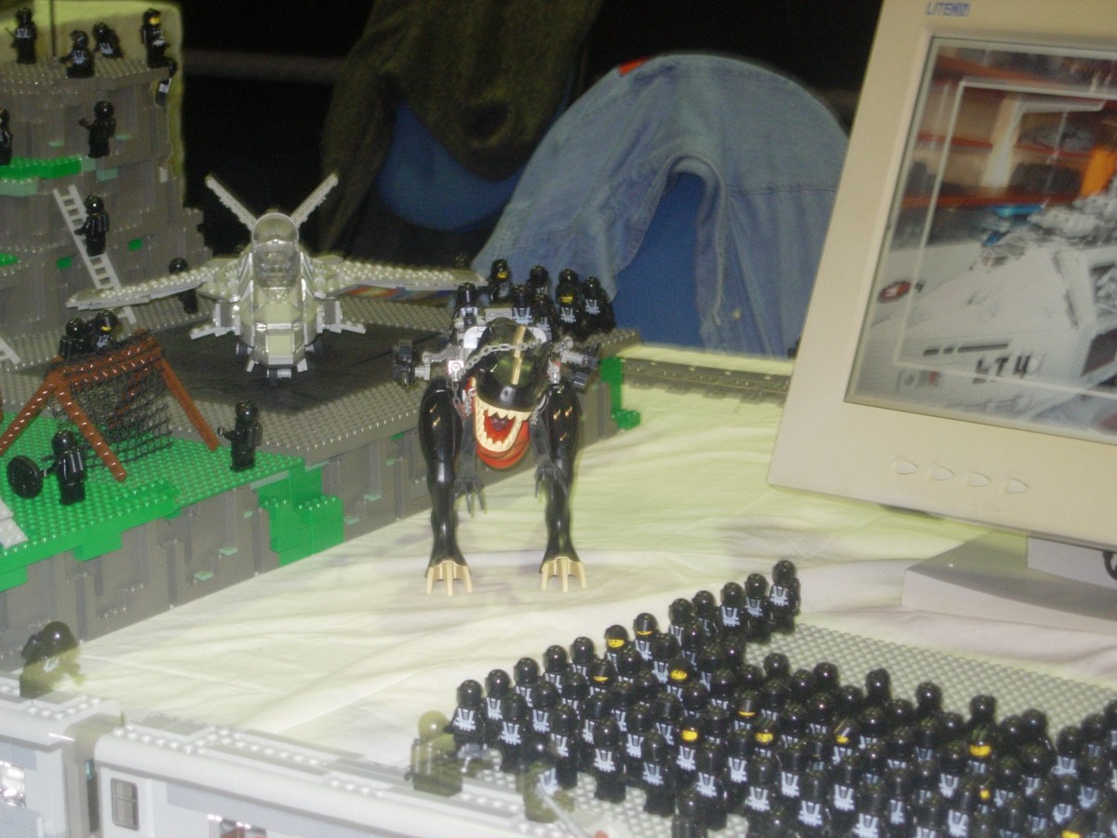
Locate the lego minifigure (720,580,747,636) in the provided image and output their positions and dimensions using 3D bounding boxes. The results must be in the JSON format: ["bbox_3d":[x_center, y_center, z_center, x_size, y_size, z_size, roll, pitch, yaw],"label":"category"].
[{"bbox_3d":[0.101,0.114,2.108,0.024,0.042,0.014,10,18,38],"label":"lego minifigure"}]

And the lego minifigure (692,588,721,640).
[{"bbox_3d":[0.084,0.118,2.095,0.024,0.042,0.014,10,18,38],"label":"lego minifigure"}]

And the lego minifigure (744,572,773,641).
[{"bbox_3d":[0.116,0.110,2.125,0.024,0.042,0.014,10,18,38],"label":"lego minifigure"}]

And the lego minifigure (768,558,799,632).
[{"bbox_3d":[0.133,0.104,2.146,0.024,0.042,0.014,10,18,38],"label":"lego minifigure"}]

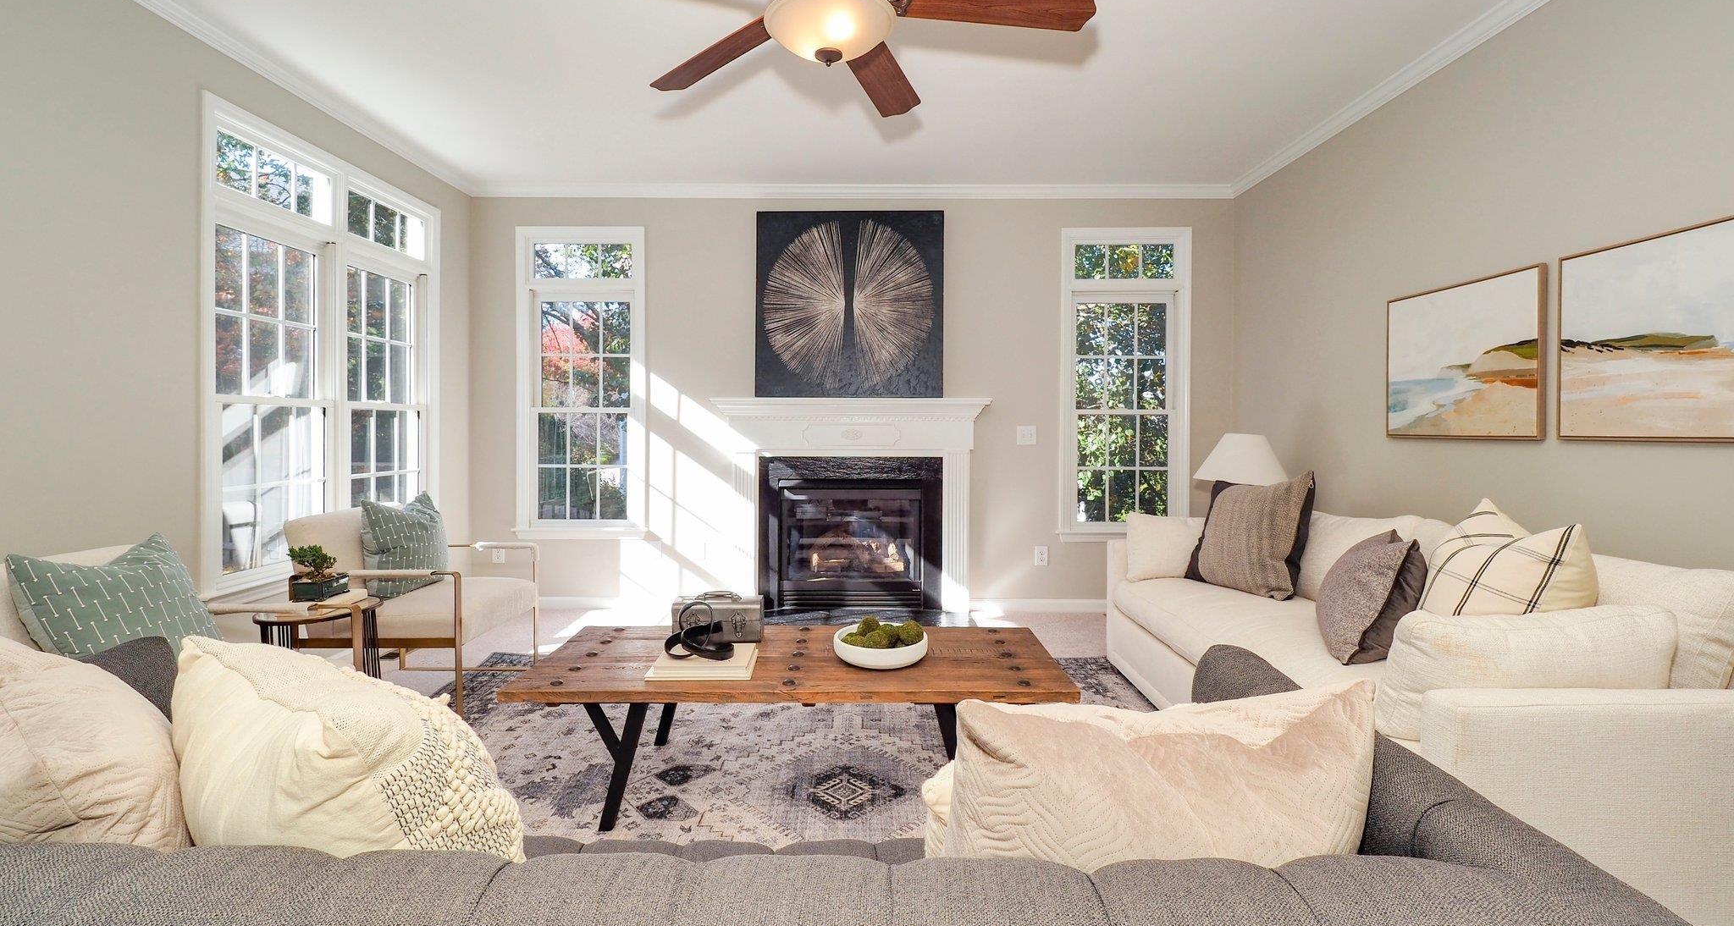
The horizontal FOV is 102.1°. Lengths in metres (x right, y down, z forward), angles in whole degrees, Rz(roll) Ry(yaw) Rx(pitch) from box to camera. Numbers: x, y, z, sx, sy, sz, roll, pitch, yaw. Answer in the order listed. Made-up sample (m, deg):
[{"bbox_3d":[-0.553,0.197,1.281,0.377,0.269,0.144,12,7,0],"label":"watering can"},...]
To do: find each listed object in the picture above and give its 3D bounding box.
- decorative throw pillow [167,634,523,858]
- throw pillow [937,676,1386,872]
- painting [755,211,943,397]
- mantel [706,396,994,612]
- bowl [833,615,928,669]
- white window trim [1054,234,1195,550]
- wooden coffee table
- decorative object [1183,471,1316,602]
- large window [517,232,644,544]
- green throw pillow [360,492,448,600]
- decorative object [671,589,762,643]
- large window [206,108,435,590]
[{"bbox_3d":[-0.705,0.475,0.950,0.480,0.470,0.190,1,24,34],"label":"decorative throw pillow"},{"bbox_3d":[0.345,0.474,0.870,0.480,0.460,0.180,0,17,-4],"label":"throw pillow"},{"bbox_3d":[-0.104,-0.977,4.300,1.150,1.150,0.050,0,2,0],"label":"painting"},{"bbox_3d":[-0.097,0.268,4.400,1.720,1.340,0.220,0,2,0],"label":"mantel"},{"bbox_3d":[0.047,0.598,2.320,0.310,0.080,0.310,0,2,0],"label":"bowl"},{"bbox_3d":[1.600,-0.490,4.370,0.820,1.930,0.120,0,2,0],"label":"white window trim"},{"bbox_3d":[-0.222,0.848,2.330,1.670,0.420,0.630,0,2,0],"label":"wooden coffee table"},{"bbox_3d":[1.670,0.300,3.100,0.180,0.490,0.470,22,-11,-31],"label":"decorative object"},{"bbox_3d":[-1.834,-0.516,4.490,0.830,1.950,0.120,0,2,0],"label":"large window"},{"bbox_3d":[-2.100,0.380,3.180,0.150,0.430,0.430,-13,0,10],"label":"green throw pillow"},{"bbox_3d":[-0.510,0.521,2.415,0.290,0.158,0.120,0,2,0],"label":"decorative object"},{"bbox_3d":[-2.510,-0.485,3.360,0.110,1.900,1.460,0,2,0],"label":"large window"}]

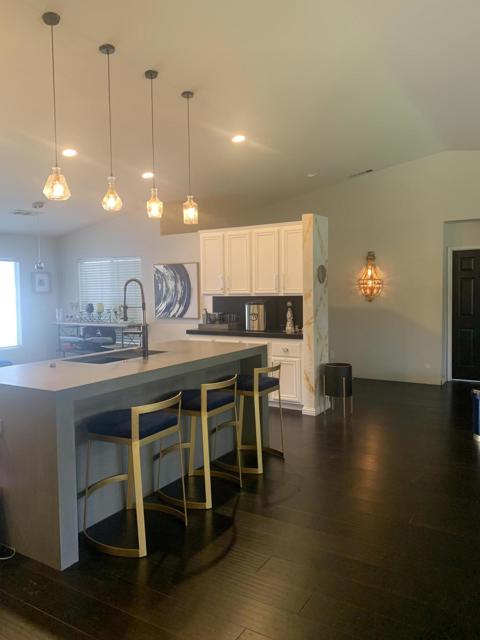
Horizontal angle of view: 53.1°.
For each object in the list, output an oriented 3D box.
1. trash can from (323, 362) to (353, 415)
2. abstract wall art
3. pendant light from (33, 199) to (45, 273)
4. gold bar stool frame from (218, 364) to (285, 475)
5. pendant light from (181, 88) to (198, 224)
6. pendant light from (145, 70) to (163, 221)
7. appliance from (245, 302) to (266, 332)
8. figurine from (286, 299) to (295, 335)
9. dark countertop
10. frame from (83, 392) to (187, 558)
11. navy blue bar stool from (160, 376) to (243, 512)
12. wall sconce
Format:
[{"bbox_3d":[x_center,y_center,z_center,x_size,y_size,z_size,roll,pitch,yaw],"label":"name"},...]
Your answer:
[{"bbox_3d":[1.139,0.794,5.548,0.335,0.565,0.335,-1,3,0],"label":"trash can"},{"bbox_3d":[-0.997,-0.439,7.436,0.900,0.872,0.036,2,4,32],"label":"abstract wall art"},{"bbox_3d":[-2.751,-1.134,6.600,0.140,0.925,0.140,1,4,32],"label":"pendant light"},{"bbox_3d":[0.087,0.766,3.999,0.500,0.820,0.540,1,4,32],"label":"gold bar stool frame"},{"bbox_3d":[-0.447,-1.423,4.266,0.125,1.133,0.125,-1,4,0],"label":"pendant light"},{"bbox_3d":[-0.684,-1.365,3.781,0.130,1.120,0.130,-1,3,0],"label":"pendant light"},{"bbox_3d":[0.202,-0.036,5.996,0.240,0.370,0.310,0,3,14],"label":"appliance"},{"bbox_3d":[0.589,-0.015,5.603,0.105,0.365,0.105,1,4,32],"label":"figurine"},{"bbox_3d":[0.189,0.169,6.374,1.764,0.051,0.638,2,4,32],"label":"dark countertop"},{"bbox_3d":[-0.633,0.860,2.897,0.527,0.842,0.535,2,4,32],"label":"frame"},{"bbox_3d":[-0.284,0.817,3.466,0.527,0.848,0.530,2,4,32],"label":"navy blue bar stool"},{"bbox_3d":[2.025,-0.663,7.402,0.363,0.757,0.239,2,4,32],"label":"wall sconce"}]

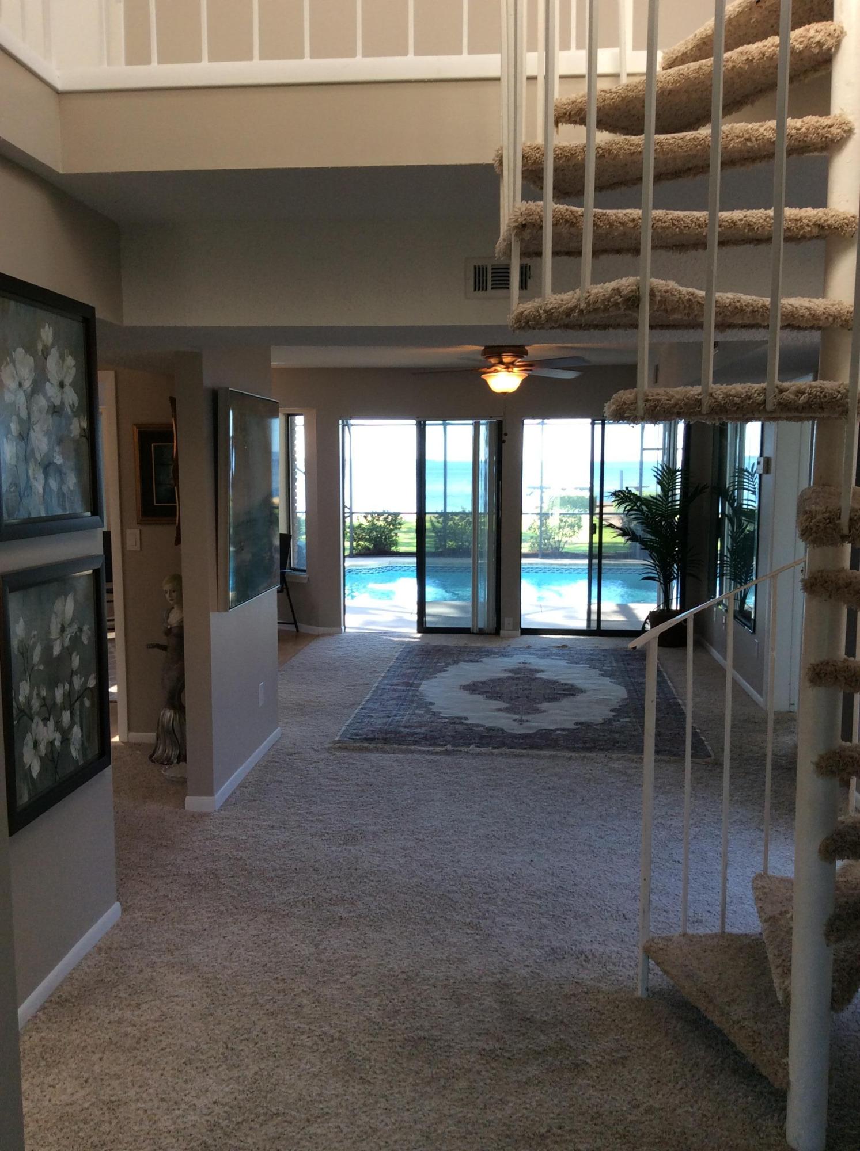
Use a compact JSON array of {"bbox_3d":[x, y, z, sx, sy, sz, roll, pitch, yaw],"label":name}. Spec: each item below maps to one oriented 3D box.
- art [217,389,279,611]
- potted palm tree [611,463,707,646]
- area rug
[{"bbox_3d":[-0.897,-0.389,5.308,0.065,1.006,0.956,1,6,6],"label":"art"},{"bbox_3d":[1.978,-0.174,9.188,0.805,1.569,0.744,1,6,6],"label":"potted palm tree"},{"bbox_3d":[0.658,0.790,7.506,2.113,0.015,3.340,1,6,6],"label":"area rug"}]

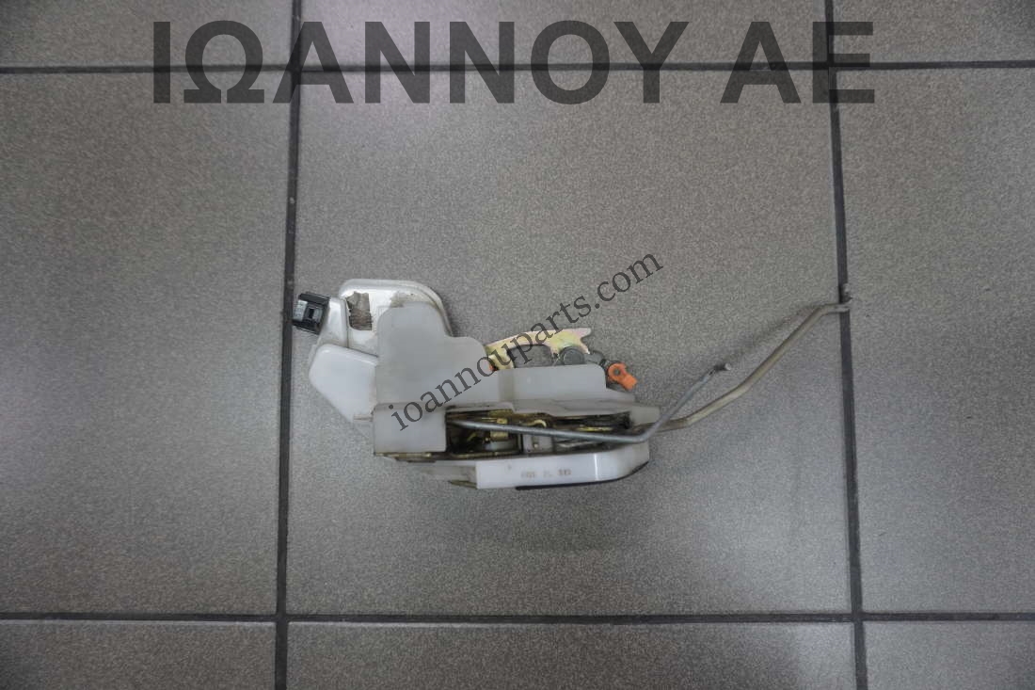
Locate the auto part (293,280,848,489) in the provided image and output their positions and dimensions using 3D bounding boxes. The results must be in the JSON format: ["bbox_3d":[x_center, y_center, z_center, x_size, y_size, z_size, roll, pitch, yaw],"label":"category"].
[{"bbox_3d":[0.030,0.022,0.388,0.313,0.060,0.118,0,85,0],"label":"auto part"}]

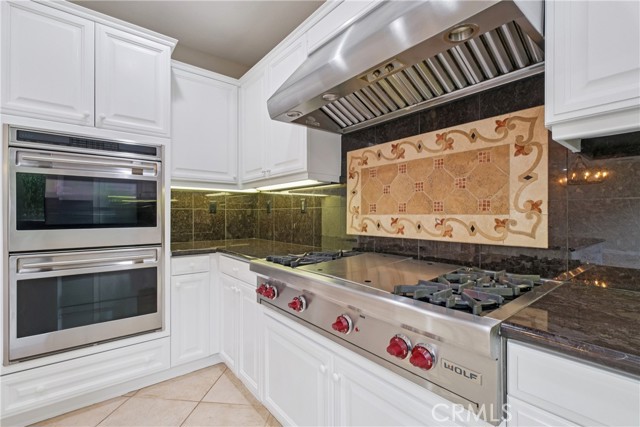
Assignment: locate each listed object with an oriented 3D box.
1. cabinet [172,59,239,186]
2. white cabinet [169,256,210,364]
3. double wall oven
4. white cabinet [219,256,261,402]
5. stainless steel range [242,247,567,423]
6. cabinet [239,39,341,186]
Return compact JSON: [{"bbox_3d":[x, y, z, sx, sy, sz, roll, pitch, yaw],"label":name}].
[{"bbox_3d":[-1.109,-0.743,2.609,0.640,1.015,0.310,0,0,-39],"label":"cabinet"},{"bbox_3d":[-1.123,0.703,2.359,0.325,0.795,0.600,0,0,-39],"label":"white cabinet"},{"bbox_3d":[-1.554,0.175,1.977,0.765,1.300,0.590,0,0,-38],"label":"double wall oven"},{"bbox_3d":[-0.342,0.720,2.162,0.590,0.820,0.650,0,0,-39],"label":"white cabinet"},{"bbox_3d":[0.241,0.346,1.283,0.630,0.243,1.220,0,0,-39],"label":"stainless steel range"},{"bbox_3d":[-0.315,-0.738,2.360,0.300,1.025,1.095,0,0,-39],"label":"cabinet"}]

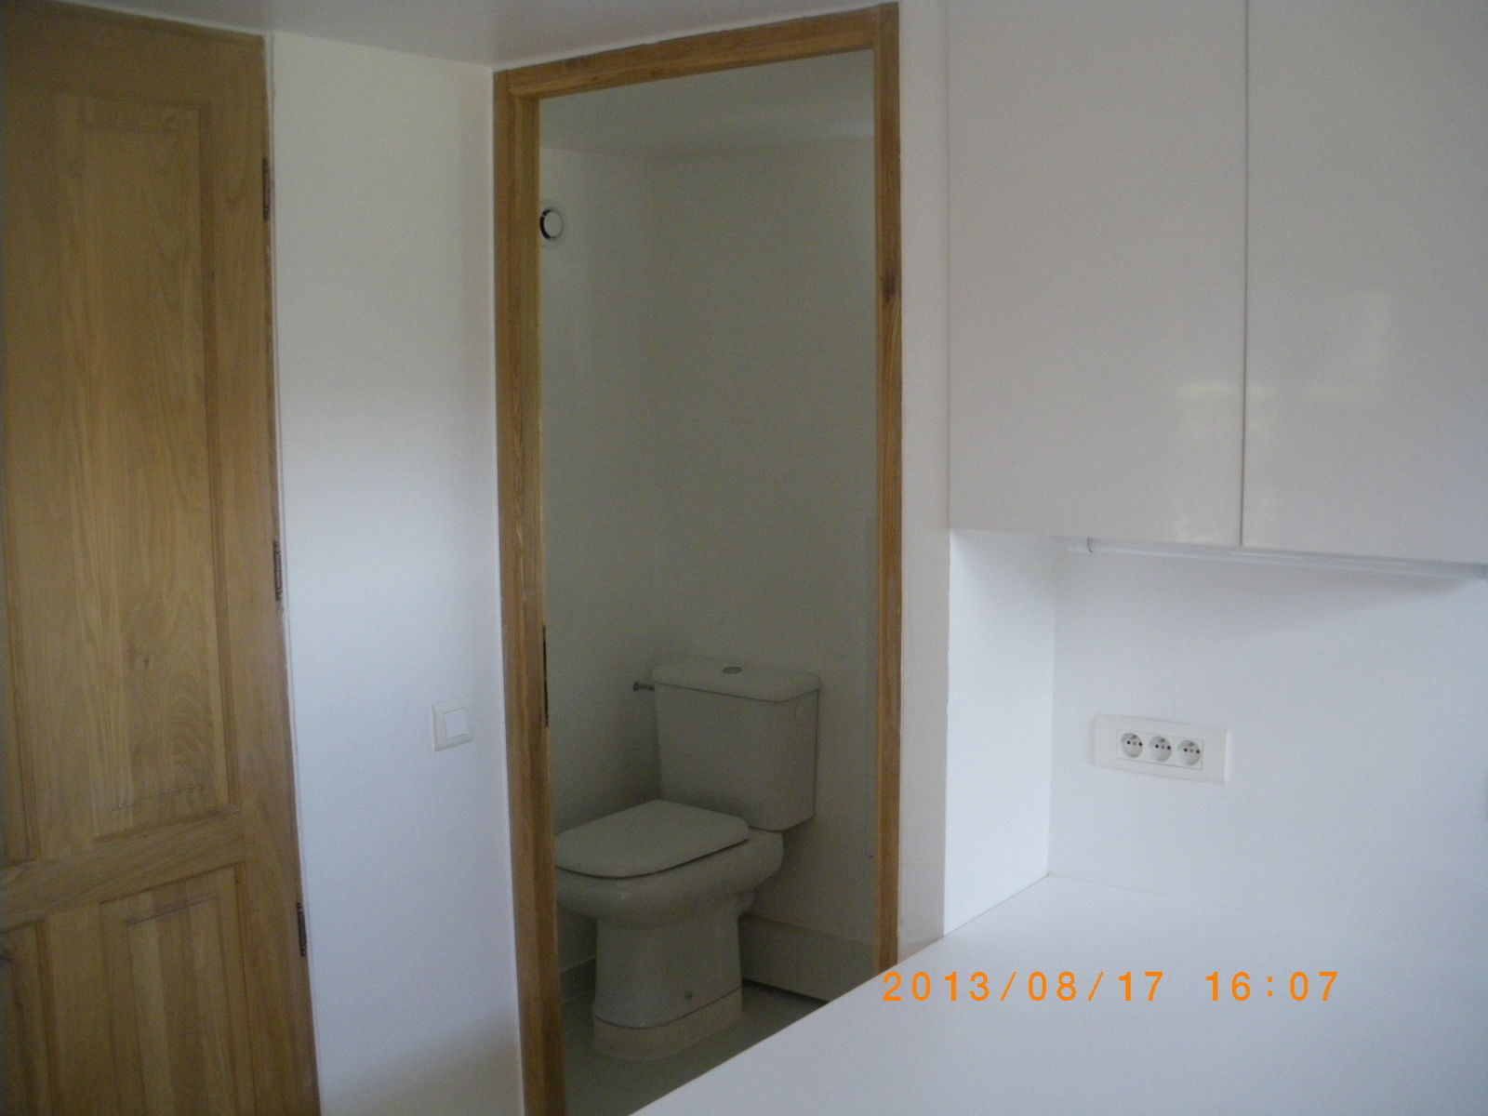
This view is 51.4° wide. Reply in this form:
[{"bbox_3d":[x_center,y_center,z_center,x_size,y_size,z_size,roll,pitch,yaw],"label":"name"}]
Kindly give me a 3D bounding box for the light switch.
[{"bbox_3d":[-0.482,0.276,2.570,0.011,0.081,0.081,5,9,36],"label":"light switch"}]

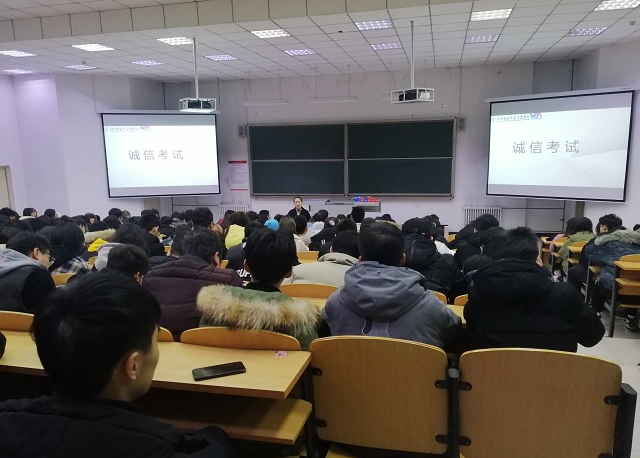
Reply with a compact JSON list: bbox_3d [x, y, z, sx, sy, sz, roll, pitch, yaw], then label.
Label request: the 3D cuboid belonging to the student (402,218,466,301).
[{"bbox_3d":[0.606,0.517,2.892,0.510,1.215,0.650,1,10,14],"label":"student"}]

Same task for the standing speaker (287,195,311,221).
[{"bbox_3d":[-0.433,0.145,9.975,0.480,1.630,0.320,1,10,14],"label":"standing speaker"}]

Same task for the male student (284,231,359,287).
[{"bbox_3d":[0.119,0.583,3.075,0.500,1.220,0.740,1,10,14],"label":"male student"}]

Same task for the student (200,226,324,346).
[{"bbox_3d":[-0.179,0.558,2.164,0.530,1.170,0.660,1,10,14],"label":"student"}]

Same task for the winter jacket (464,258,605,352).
[{"bbox_3d":[0.771,0.411,1.810,0.500,0.675,0.500,1,10,14],"label":"winter jacket"}]

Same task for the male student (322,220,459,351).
[{"bbox_3d":[0.316,0.559,2.068,0.510,1.230,0.740,1,10,14],"label":"male student"}]

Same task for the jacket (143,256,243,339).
[{"bbox_3d":[-0.620,0.414,2.263,0.540,0.600,0.520,1,10,14],"label":"jacket"}]

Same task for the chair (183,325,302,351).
[{"bbox_3d":[-0.249,0.744,2.066,0.500,0.840,0.520,1,10,14],"label":"chair"}]

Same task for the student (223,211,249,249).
[{"bbox_3d":[-0.898,0.392,5.426,0.480,1.220,0.720,1,10,14],"label":"student"}]

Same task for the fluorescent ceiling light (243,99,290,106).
[{"bbox_3d":[-1.385,-3.243,12.360,1.240,0.130,0.140,1,10,14],"label":"fluorescent ceiling light"}]

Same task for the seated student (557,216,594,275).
[{"bbox_3d":[3.638,0.384,6.831,0.500,1.160,0.650,1,10,14],"label":"seated student"}]

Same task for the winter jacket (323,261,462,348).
[{"bbox_3d":[0.287,0.416,1.936,0.520,0.645,0.500,1,10,14],"label":"winter jacket"}]

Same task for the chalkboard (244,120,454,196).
[{"bbox_3d":[0.762,-1.902,13.229,5.750,2.060,0.120,1,10,14],"label":"chalkboard"}]

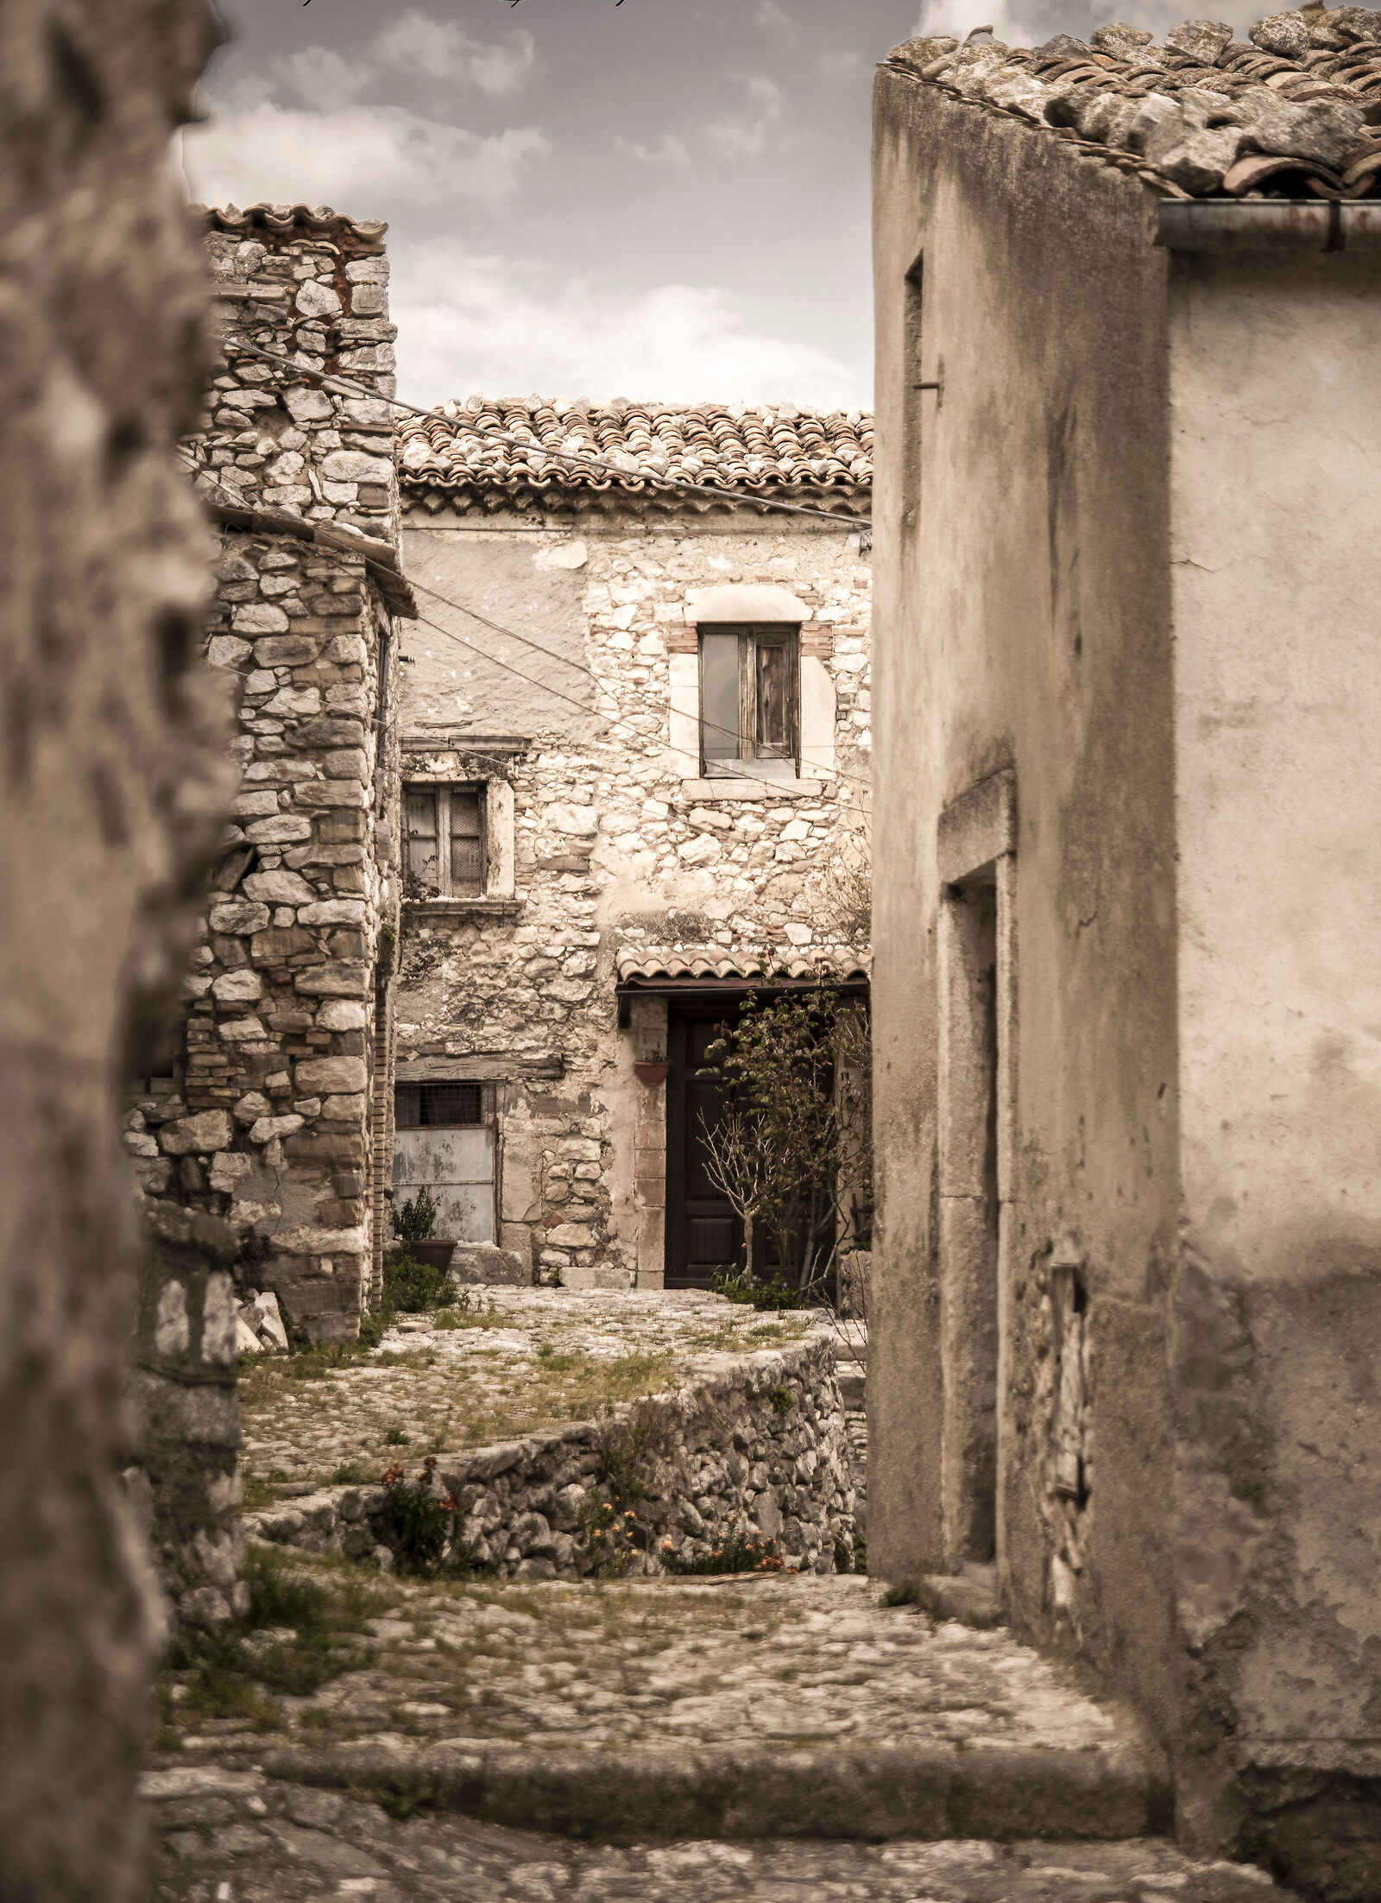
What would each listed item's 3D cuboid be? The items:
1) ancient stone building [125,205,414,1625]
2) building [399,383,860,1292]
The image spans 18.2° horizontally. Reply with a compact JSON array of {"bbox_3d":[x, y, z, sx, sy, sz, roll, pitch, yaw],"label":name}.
[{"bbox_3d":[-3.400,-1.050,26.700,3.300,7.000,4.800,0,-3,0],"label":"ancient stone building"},{"bbox_3d":[-0.400,-0.930,36.800,5.200,7.500,5.200,0,-3,0],"label":"building"}]

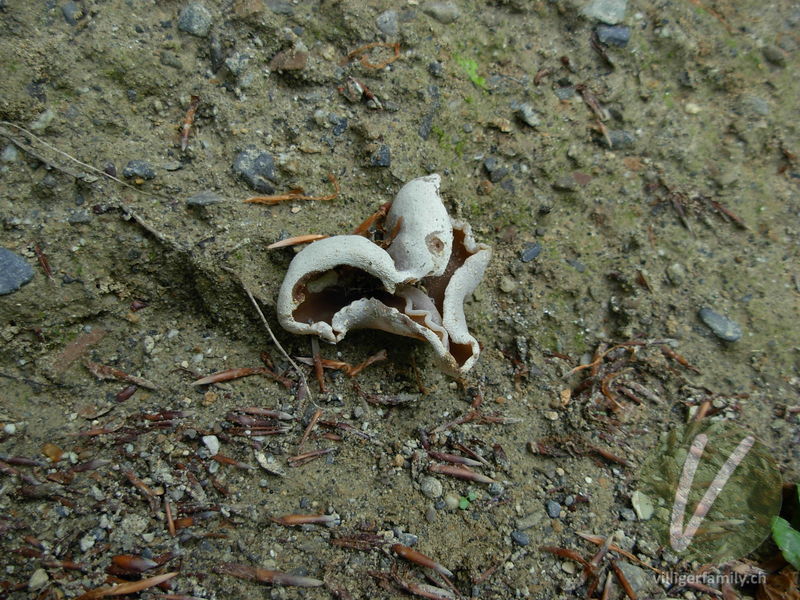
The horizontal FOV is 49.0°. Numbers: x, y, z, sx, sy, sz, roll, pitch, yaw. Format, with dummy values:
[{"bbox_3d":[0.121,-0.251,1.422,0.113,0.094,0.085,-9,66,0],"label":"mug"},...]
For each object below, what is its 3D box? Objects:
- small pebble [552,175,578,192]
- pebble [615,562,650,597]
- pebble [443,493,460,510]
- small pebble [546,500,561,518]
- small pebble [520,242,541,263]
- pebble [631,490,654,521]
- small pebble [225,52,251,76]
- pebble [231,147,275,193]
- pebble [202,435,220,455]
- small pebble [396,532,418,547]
[{"bbox_3d":[0.060,-0.042,0.319,0.009,0.005,0.007,0,37,0],"label":"small pebble"},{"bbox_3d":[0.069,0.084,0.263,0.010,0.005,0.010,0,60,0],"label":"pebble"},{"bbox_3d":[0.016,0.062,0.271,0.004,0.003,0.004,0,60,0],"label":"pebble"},{"bbox_3d":[0.047,0.064,0.267,0.004,0.004,0.006,0,37,0],"label":"small pebble"},{"bbox_3d":[0.042,-0.015,0.284,0.008,0.003,0.004,-39,65,-22],"label":"small pebble"},{"bbox_3d":[0.075,0.063,0.271,0.005,0.003,0.009,-11,61,-6],"label":"pebble"},{"bbox_3d":[-0.061,-0.089,0.331,0.009,0.006,0.008,0,60,0],"label":"small pebble"},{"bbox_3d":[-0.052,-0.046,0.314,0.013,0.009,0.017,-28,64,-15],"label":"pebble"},{"bbox_3d":[-0.053,0.041,0.248,0.004,0.003,0.005,-25,60,-15],"label":"pebble"},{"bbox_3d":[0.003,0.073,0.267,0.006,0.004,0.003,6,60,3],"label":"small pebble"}]

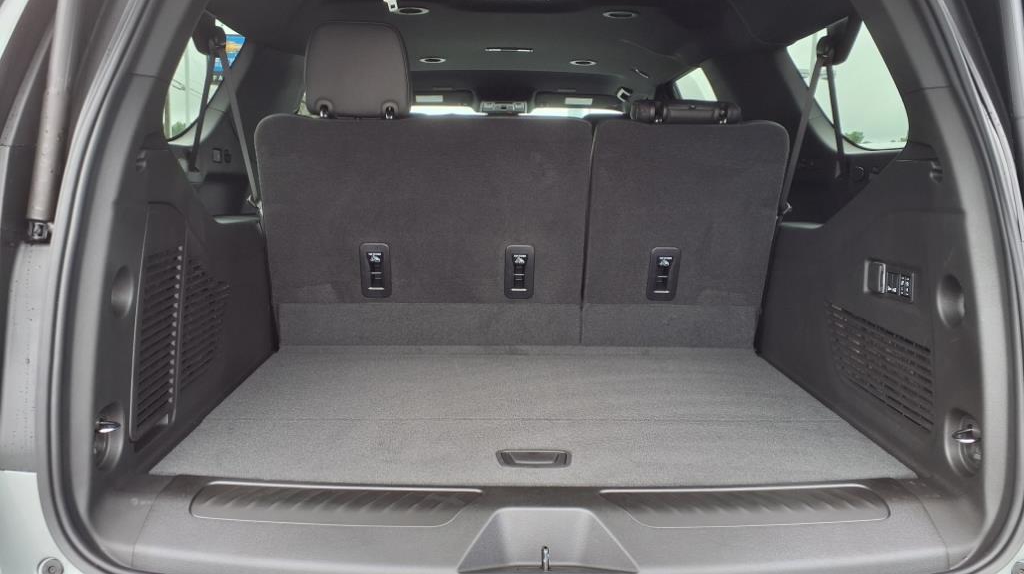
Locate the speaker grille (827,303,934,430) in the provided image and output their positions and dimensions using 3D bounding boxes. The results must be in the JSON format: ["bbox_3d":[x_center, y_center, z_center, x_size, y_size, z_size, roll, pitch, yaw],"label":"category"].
[{"bbox_3d":[0.693,0.136,1.538,0.030,0.135,0.415,0,11,-2],"label":"speaker grille"}]

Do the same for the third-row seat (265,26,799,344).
[{"bbox_3d":[0.019,-0.266,2.221,1.270,0.820,0.660,0,11,-2],"label":"third-row seat"}]

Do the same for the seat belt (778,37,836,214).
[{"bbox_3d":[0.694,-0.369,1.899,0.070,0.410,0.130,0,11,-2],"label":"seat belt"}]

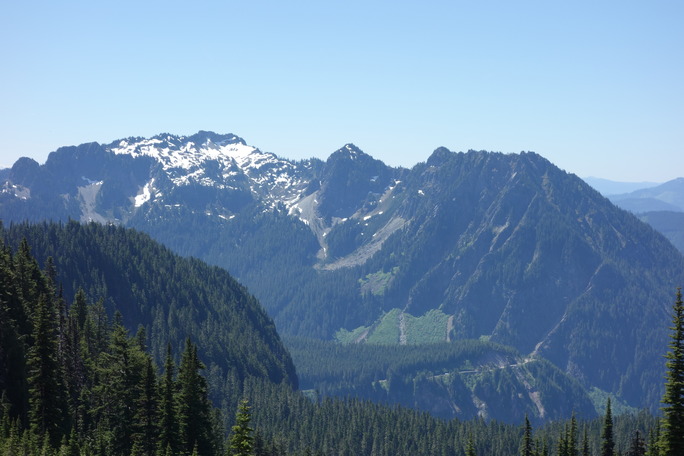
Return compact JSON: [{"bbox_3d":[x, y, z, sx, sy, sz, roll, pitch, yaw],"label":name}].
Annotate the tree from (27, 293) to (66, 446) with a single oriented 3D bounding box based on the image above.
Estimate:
[{"bbox_3d":[-31.528,15.150,150.000,4.300,16.500,4.300,0,1,0],"label":"tree"}]

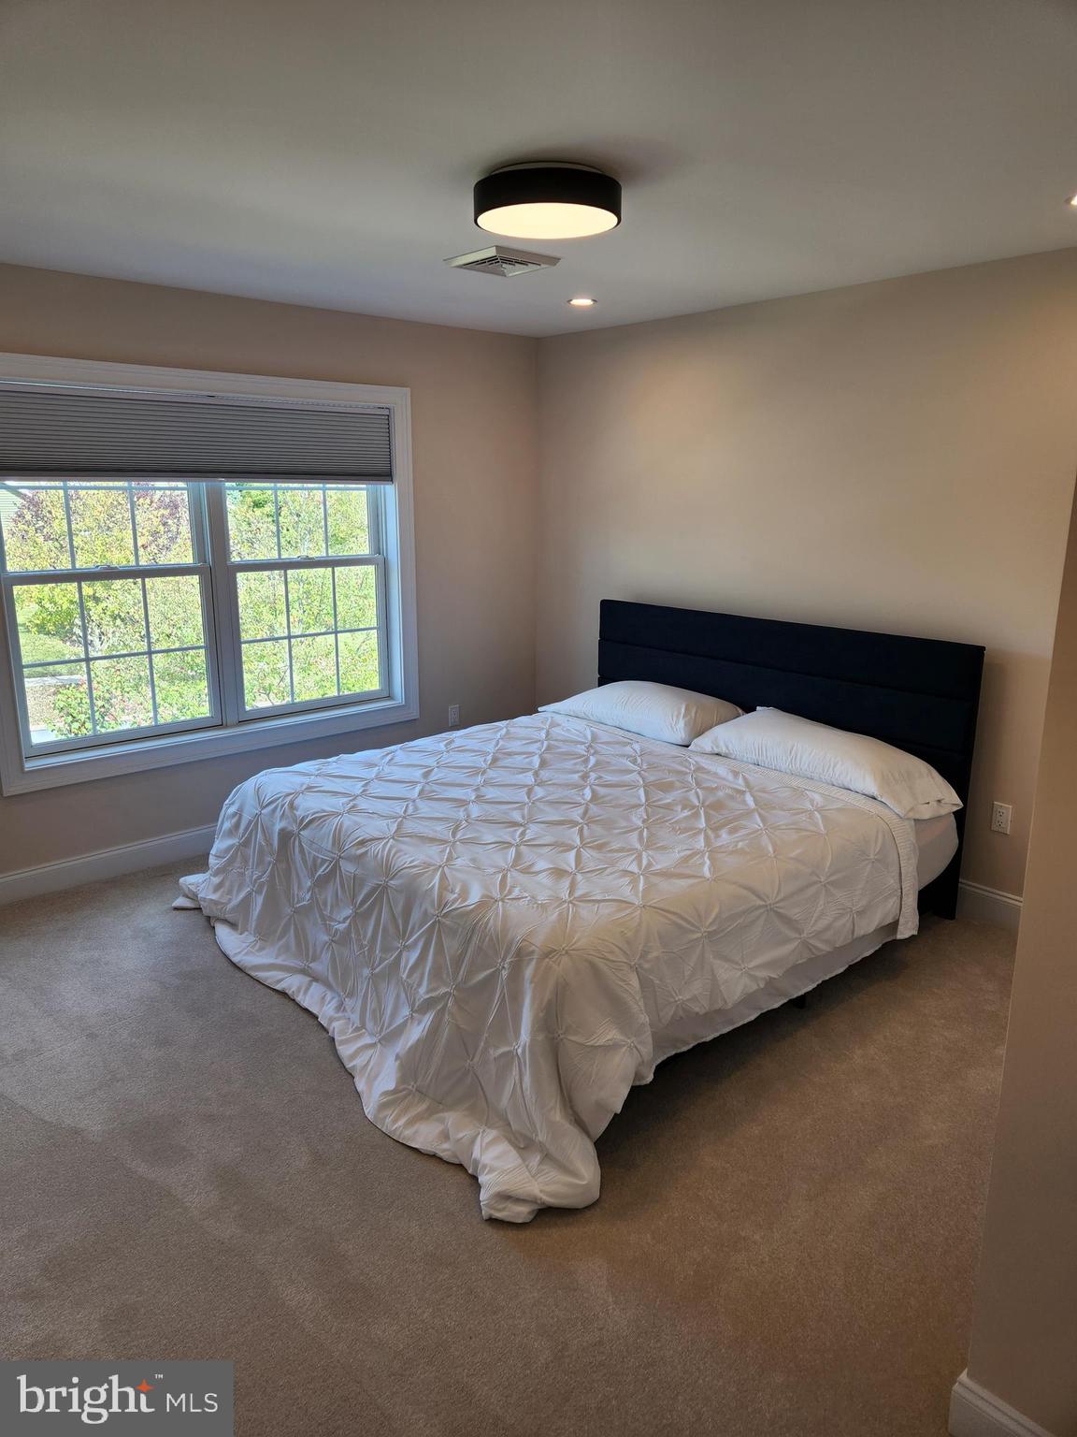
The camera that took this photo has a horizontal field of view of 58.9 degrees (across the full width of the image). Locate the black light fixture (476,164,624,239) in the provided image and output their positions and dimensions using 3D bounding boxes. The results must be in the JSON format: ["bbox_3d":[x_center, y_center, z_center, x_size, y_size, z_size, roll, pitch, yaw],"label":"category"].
[{"bbox_3d":[0.025,-1.356,2.507,0.386,0.101,0.386,0,14,0],"label":"black light fixture"}]

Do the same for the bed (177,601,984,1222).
[{"bbox_3d":[0.106,0.277,3.625,2.360,1.089,2.234,-12,18,-40],"label":"bed"}]

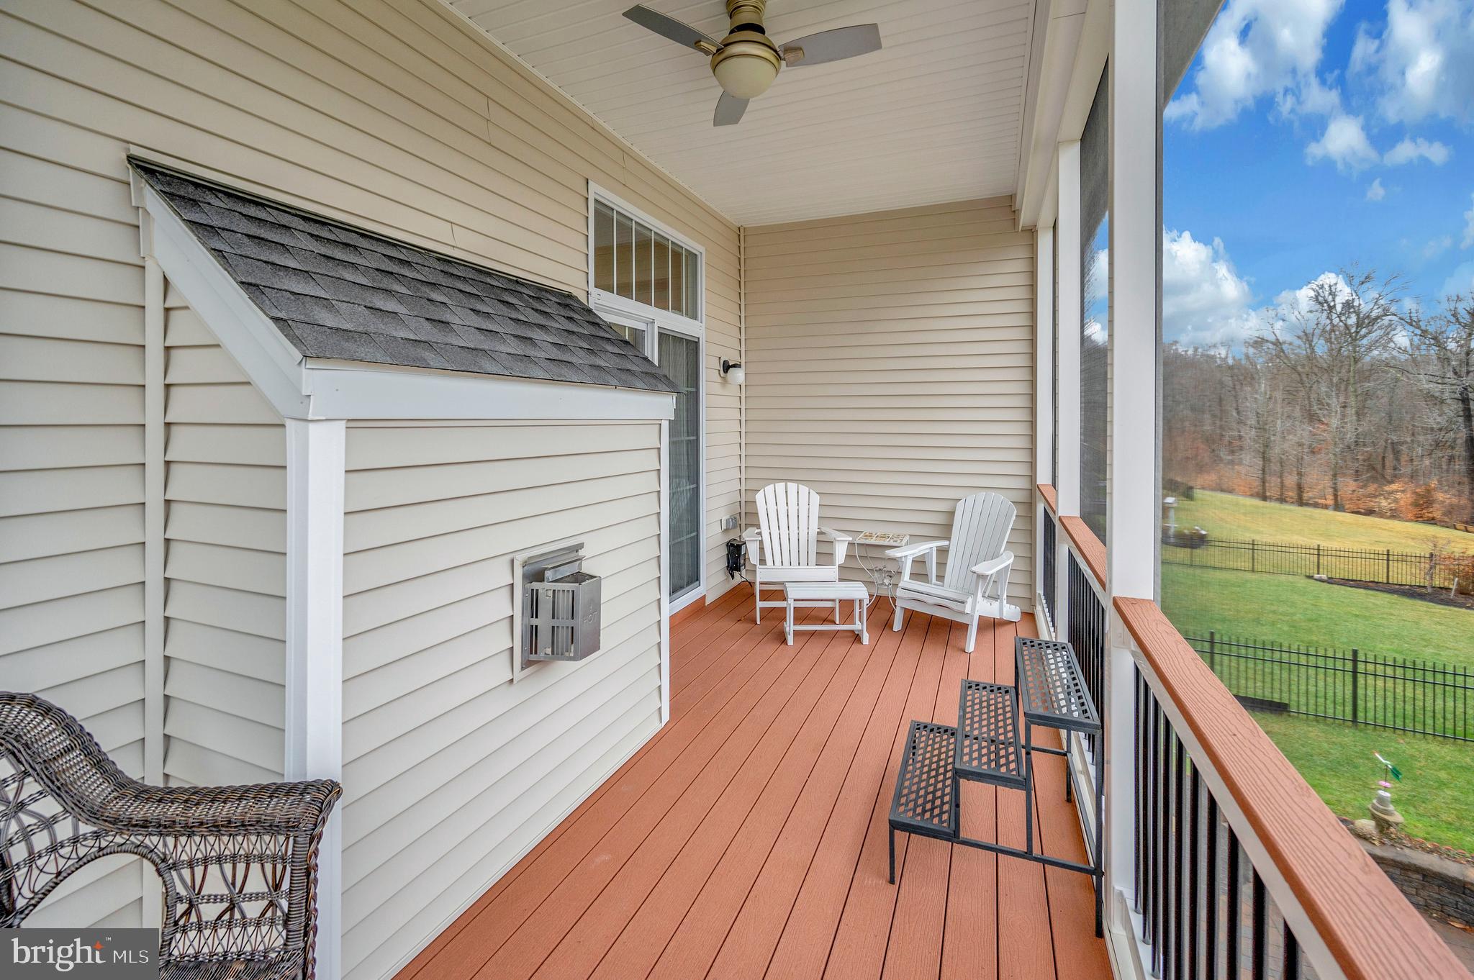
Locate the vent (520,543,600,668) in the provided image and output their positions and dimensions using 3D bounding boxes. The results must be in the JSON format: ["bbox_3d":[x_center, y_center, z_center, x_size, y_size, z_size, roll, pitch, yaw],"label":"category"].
[{"bbox_3d":[-0.590,0.410,2.060,0.170,0.360,0.310,2,5,22],"label":"vent"}]

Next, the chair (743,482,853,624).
[{"bbox_3d":[0.435,0.462,4.520,0.780,0.930,0.860,0,4,0],"label":"chair"}]

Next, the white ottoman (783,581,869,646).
[{"bbox_3d":[0.597,0.823,3.850,0.530,0.360,0.360,0,4,0],"label":"white ottoman"}]

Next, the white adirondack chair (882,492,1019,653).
[{"bbox_3d":[1.575,0.515,4.090,0.860,0.930,0.750,-4,6,-44],"label":"white adirondack chair"}]

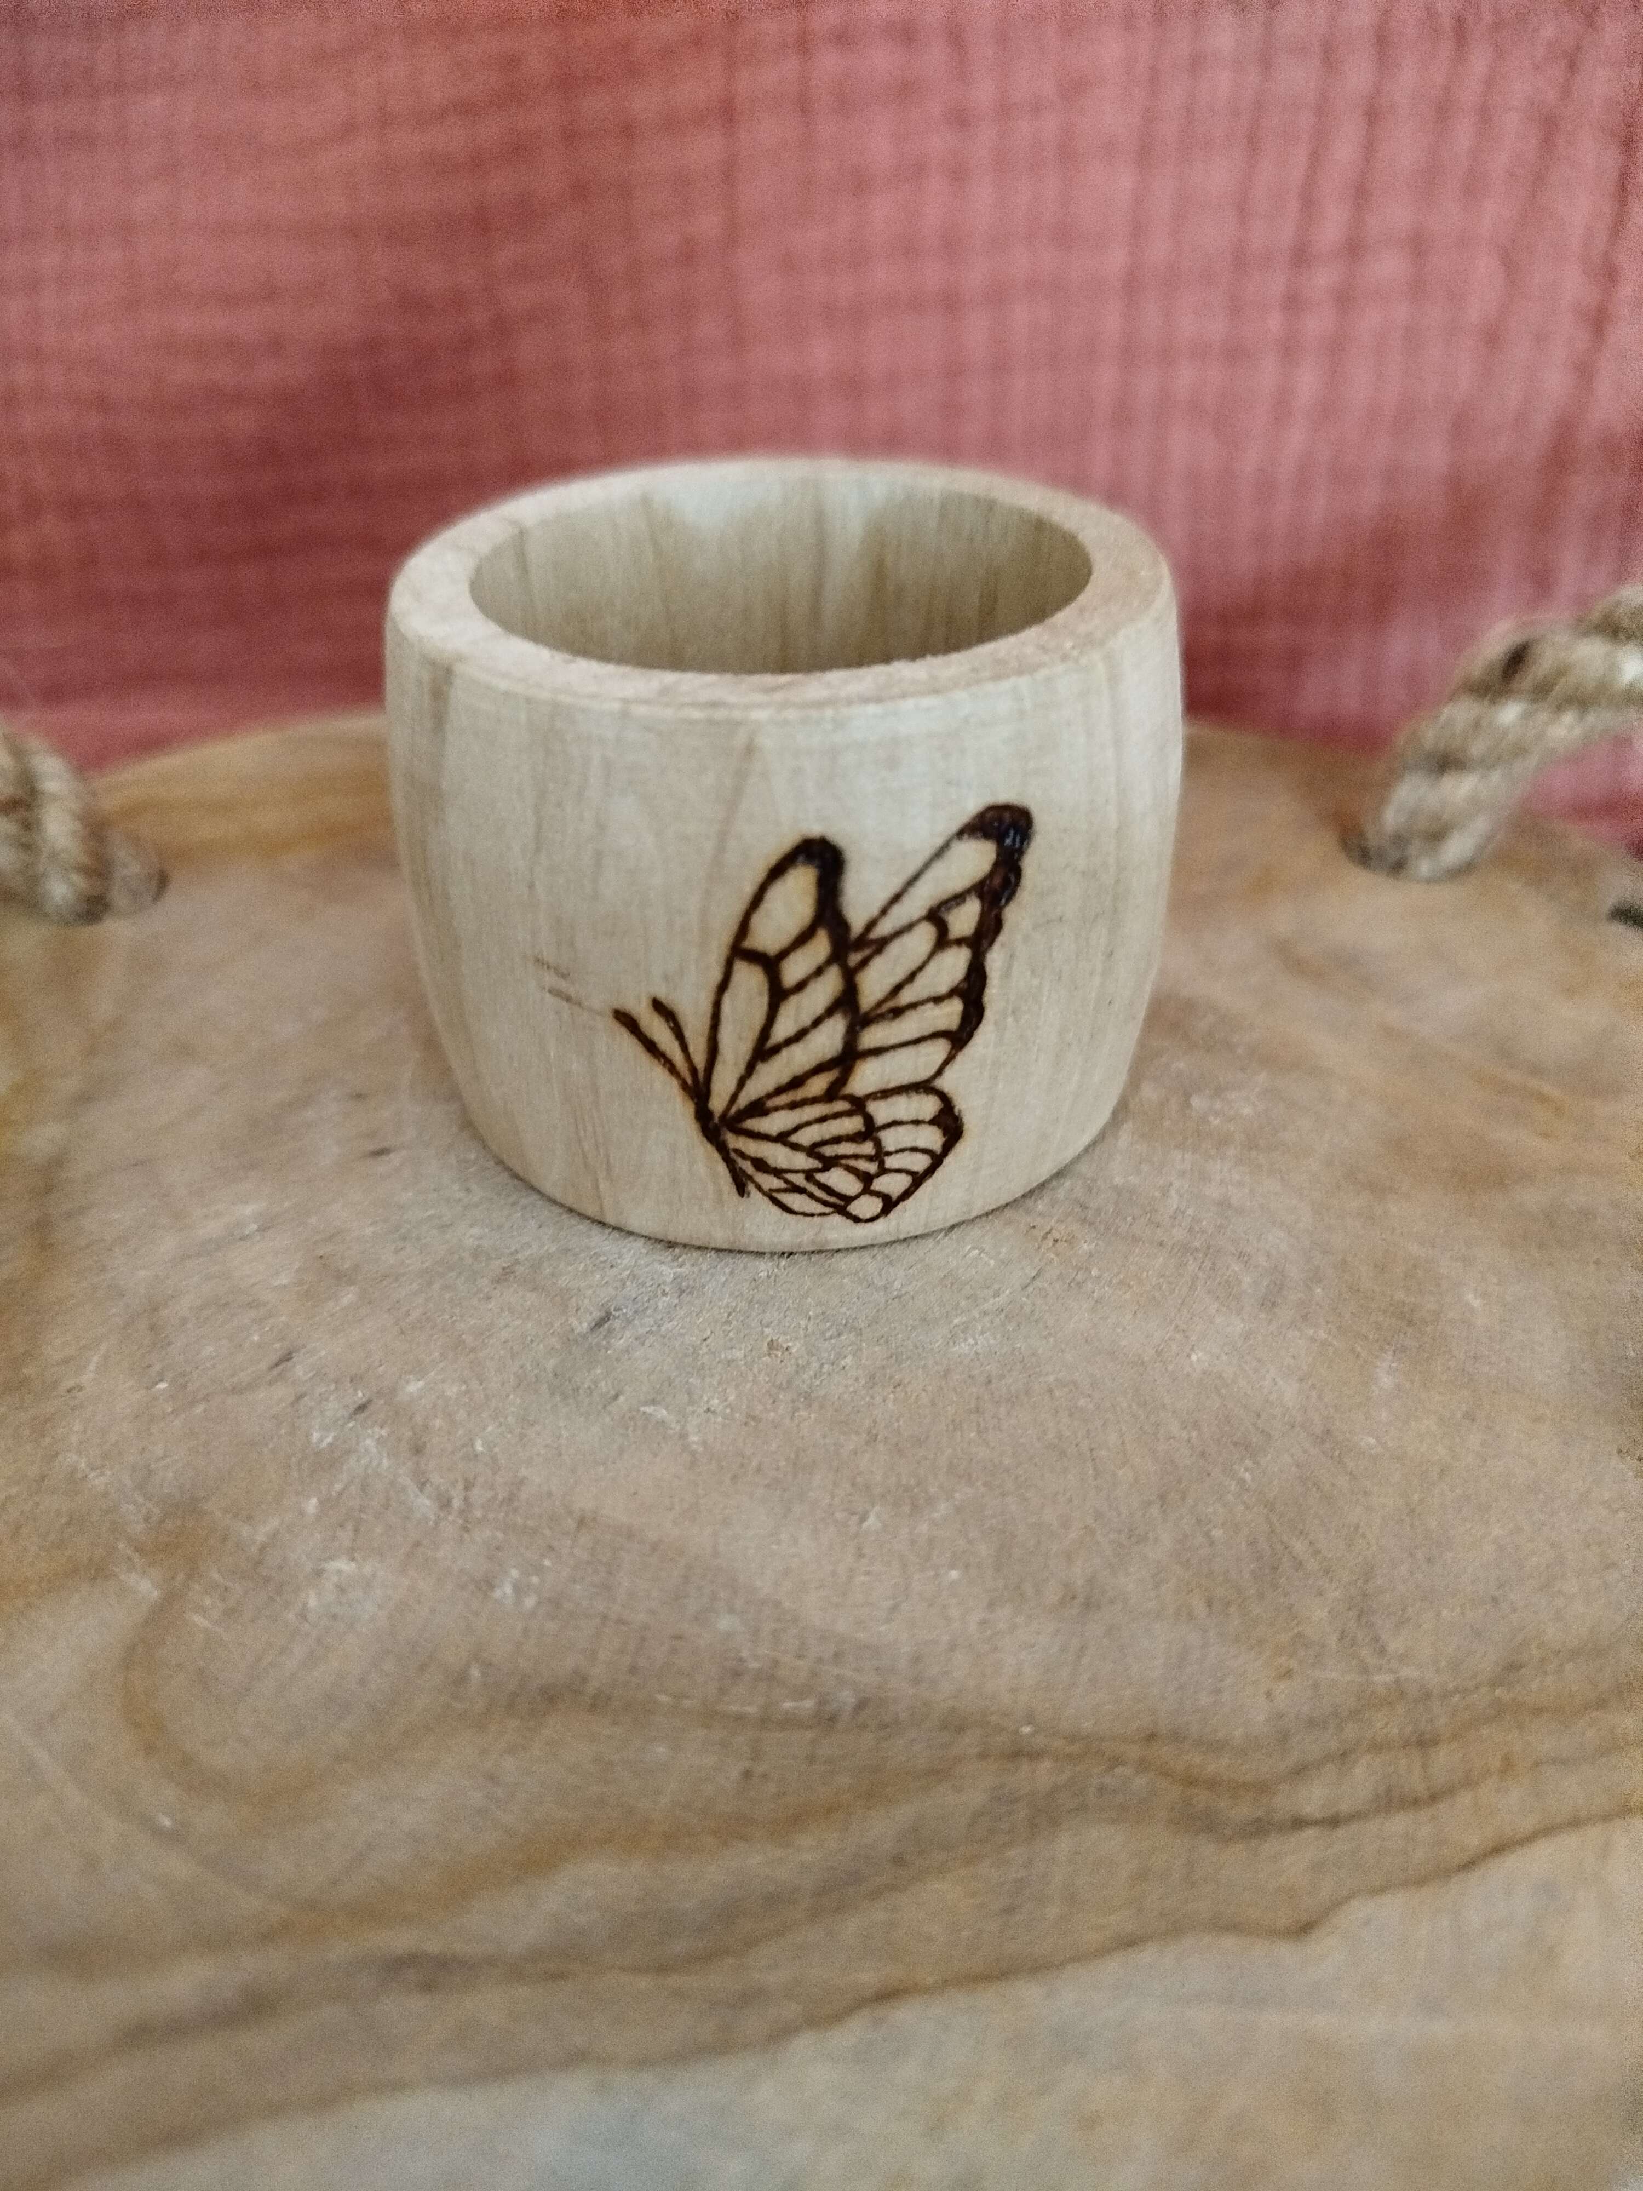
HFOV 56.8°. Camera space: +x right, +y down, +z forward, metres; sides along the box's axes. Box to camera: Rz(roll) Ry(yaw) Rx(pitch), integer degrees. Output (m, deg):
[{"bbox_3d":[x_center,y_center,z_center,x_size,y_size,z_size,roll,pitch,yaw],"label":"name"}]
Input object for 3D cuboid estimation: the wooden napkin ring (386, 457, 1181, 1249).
[{"bbox_3d":[-0.002,-0.019,0.104,0.052,0.035,0.052,-1,36,1],"label":"wooden napkin ring"}]

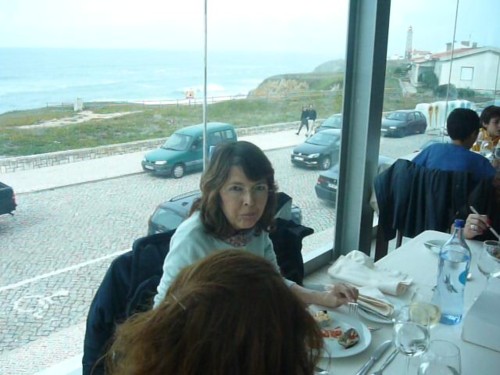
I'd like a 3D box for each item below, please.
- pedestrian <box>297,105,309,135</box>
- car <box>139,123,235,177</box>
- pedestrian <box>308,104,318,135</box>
[{"bbox_3d":[3.063,-3.819,29.933,0.700,1.757,0.500,-12,20,-40],"label":"pedestrian"},{"bbox_3d":[-2.408,-1.558,21.304,4.110,1.800,1.720,-13,20,-43],"label":"car"},{"bbox_3d":[3.699,-3.853,30.007,0.520,1.770,0.500,-12,20,-40],"label":"pedestrian"}]

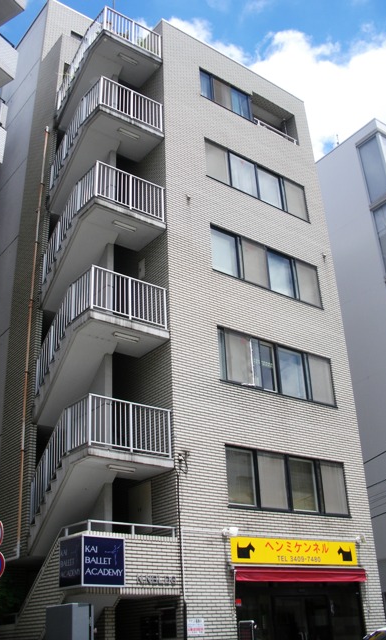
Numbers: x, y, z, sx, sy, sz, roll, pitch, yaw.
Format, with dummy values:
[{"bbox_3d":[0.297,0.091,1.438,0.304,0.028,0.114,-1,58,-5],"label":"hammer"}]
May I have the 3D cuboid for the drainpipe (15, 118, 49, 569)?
[{"bbox_3d":[-4.155,-0.361,17.563,0.092,12.740,0.092,17,-33,-33],"label":"drainpipe"}]

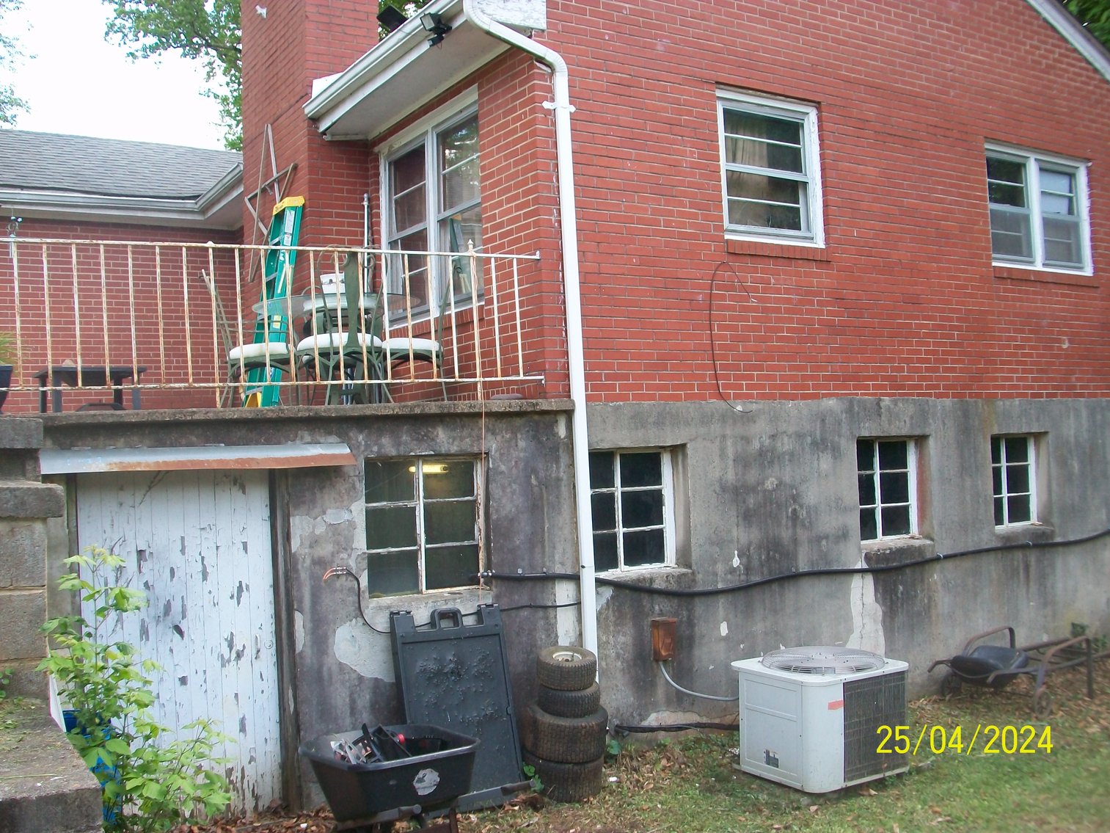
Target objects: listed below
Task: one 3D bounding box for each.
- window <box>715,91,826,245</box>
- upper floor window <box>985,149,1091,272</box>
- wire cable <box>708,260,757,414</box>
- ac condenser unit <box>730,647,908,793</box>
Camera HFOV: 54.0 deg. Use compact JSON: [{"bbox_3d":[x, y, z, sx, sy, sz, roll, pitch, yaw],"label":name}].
[{"bbox_3d":[1.529,-1.738,7.758,1.020,1.030,0.120,-1,-3,-33],"label":"window"},{"bbox_3d":[4.226,-1.778,9.517,1.540,1.020,0.120,-1,-3,-33],"label":"upper floor window"},{"bbox_3d":[1.228,-0.547,7.378,0.420,1.030,0.060,-1,-3,-33],"label":"wire cable"},{"bbox_3d":[1.562,1.756,6.482,0.787,0.650,0.703,-1,-3,-33],"label":"ac condenser unit"}]

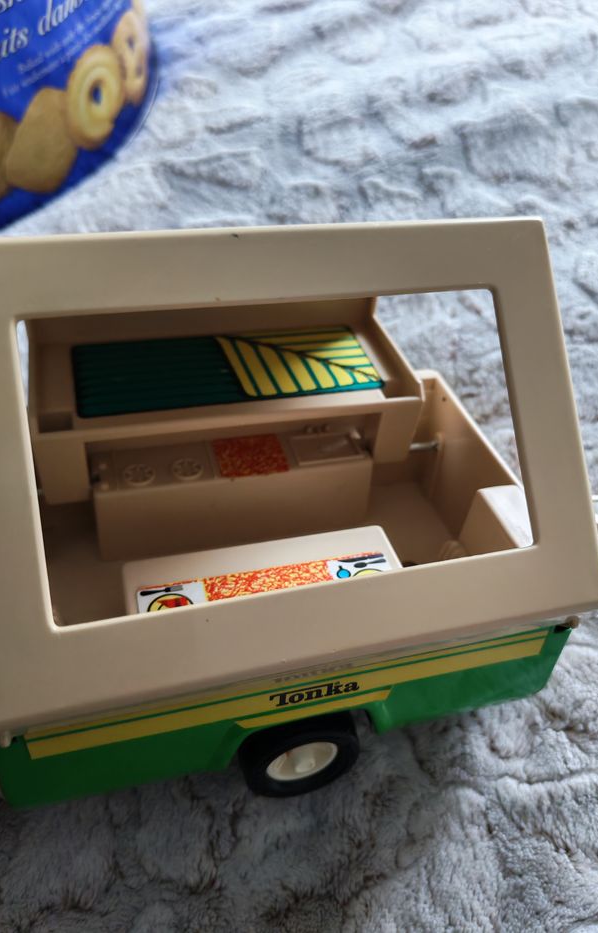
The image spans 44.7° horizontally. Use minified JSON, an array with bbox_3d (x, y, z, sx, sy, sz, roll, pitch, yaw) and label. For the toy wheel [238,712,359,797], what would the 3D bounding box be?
[{"bbox_3d":[-0.001,0.111,0.290,0.046,0.046,0.018,-7,42,-15],"label":"toy wheel"}]

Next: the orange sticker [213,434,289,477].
[{"bbox_3d":[-0.022,-0.005,0.328,0.030,0.002,0.027,-7,42,-15],"label":"orange sticker"}]

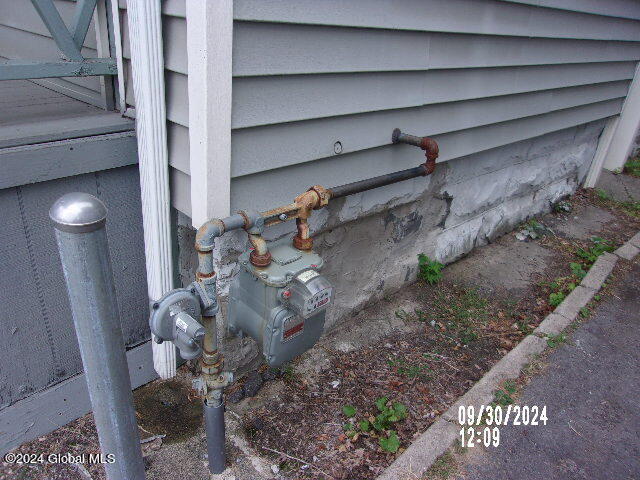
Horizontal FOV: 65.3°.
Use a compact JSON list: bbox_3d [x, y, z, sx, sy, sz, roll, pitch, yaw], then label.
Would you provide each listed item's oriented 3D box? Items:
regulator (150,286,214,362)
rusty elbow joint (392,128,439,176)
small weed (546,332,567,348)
[{"bbox_3d":[-0.318,0.198,1.185,0.142,0.175,0.167,26,32,38],"label":"regulator"},{"bbox_3d":[0.330,-0.308,1.791,0.173,0.148,0.086,26,32,38],"label":"rusty elbow joint"},{"bbox_3d":[0.994,0.427,2.098,0.068,0.051,0.095,26,32,38],"label":"small weed"}]

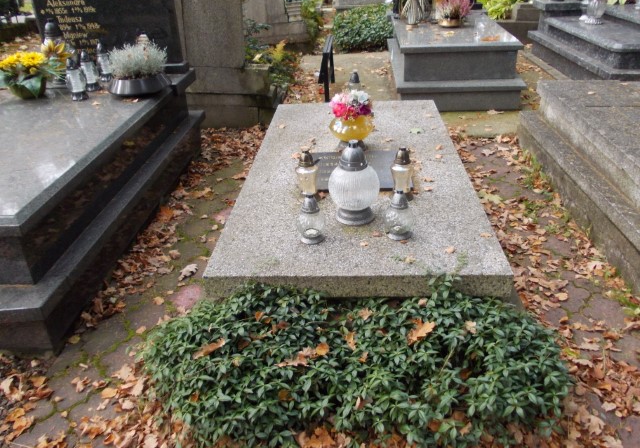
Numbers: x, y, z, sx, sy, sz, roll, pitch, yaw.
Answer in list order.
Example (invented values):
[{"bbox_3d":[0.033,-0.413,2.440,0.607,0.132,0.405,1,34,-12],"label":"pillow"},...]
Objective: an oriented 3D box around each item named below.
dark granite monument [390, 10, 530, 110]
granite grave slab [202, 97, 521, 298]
[{"bbox_3d":[1.195,-1.654,5.071,1.030,0.490,2.150,0,29,4],"label":"dark granite monument"},{"bbox_3d":[0.175,-0.270,2.532,0.995,0.090,1.945,0,29,4],"label":"granite grave slab"}]

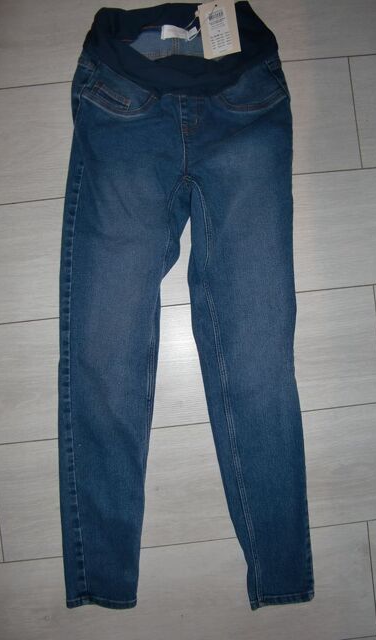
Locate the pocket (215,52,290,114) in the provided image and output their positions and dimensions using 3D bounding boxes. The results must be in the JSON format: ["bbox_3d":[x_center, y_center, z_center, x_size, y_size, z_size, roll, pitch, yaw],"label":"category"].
[{"bbox_3d":[0.104,-0.383,0.838,0.117,0.025,0.086,-3,89,-7],"label":"pocket"}]

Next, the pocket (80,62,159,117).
[{"bbox_3d":[-0.111,-0.368,0.835,0.120,0.025,0.080,-3,89,5],"label":"pocket"}]

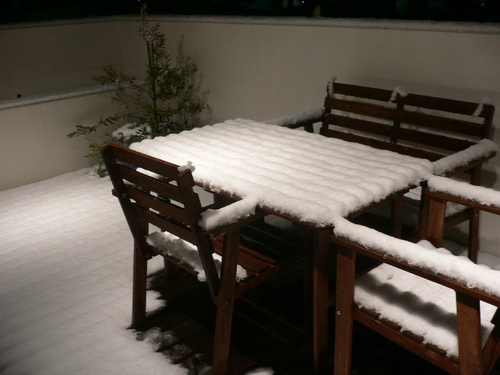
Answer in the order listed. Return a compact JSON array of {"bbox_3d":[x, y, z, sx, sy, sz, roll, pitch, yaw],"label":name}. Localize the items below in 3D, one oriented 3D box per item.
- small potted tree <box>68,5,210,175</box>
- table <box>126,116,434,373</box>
[{"bbox_3d":[-0.967,-0.836,4.321,1.200,1.371,1.000,-7,22,-11],"label":"small potted tree"},{"bbox_3d":[0.102,0.219,2.320,0.664,0.776,1.150,-21,28,-38],"label":"table"}]

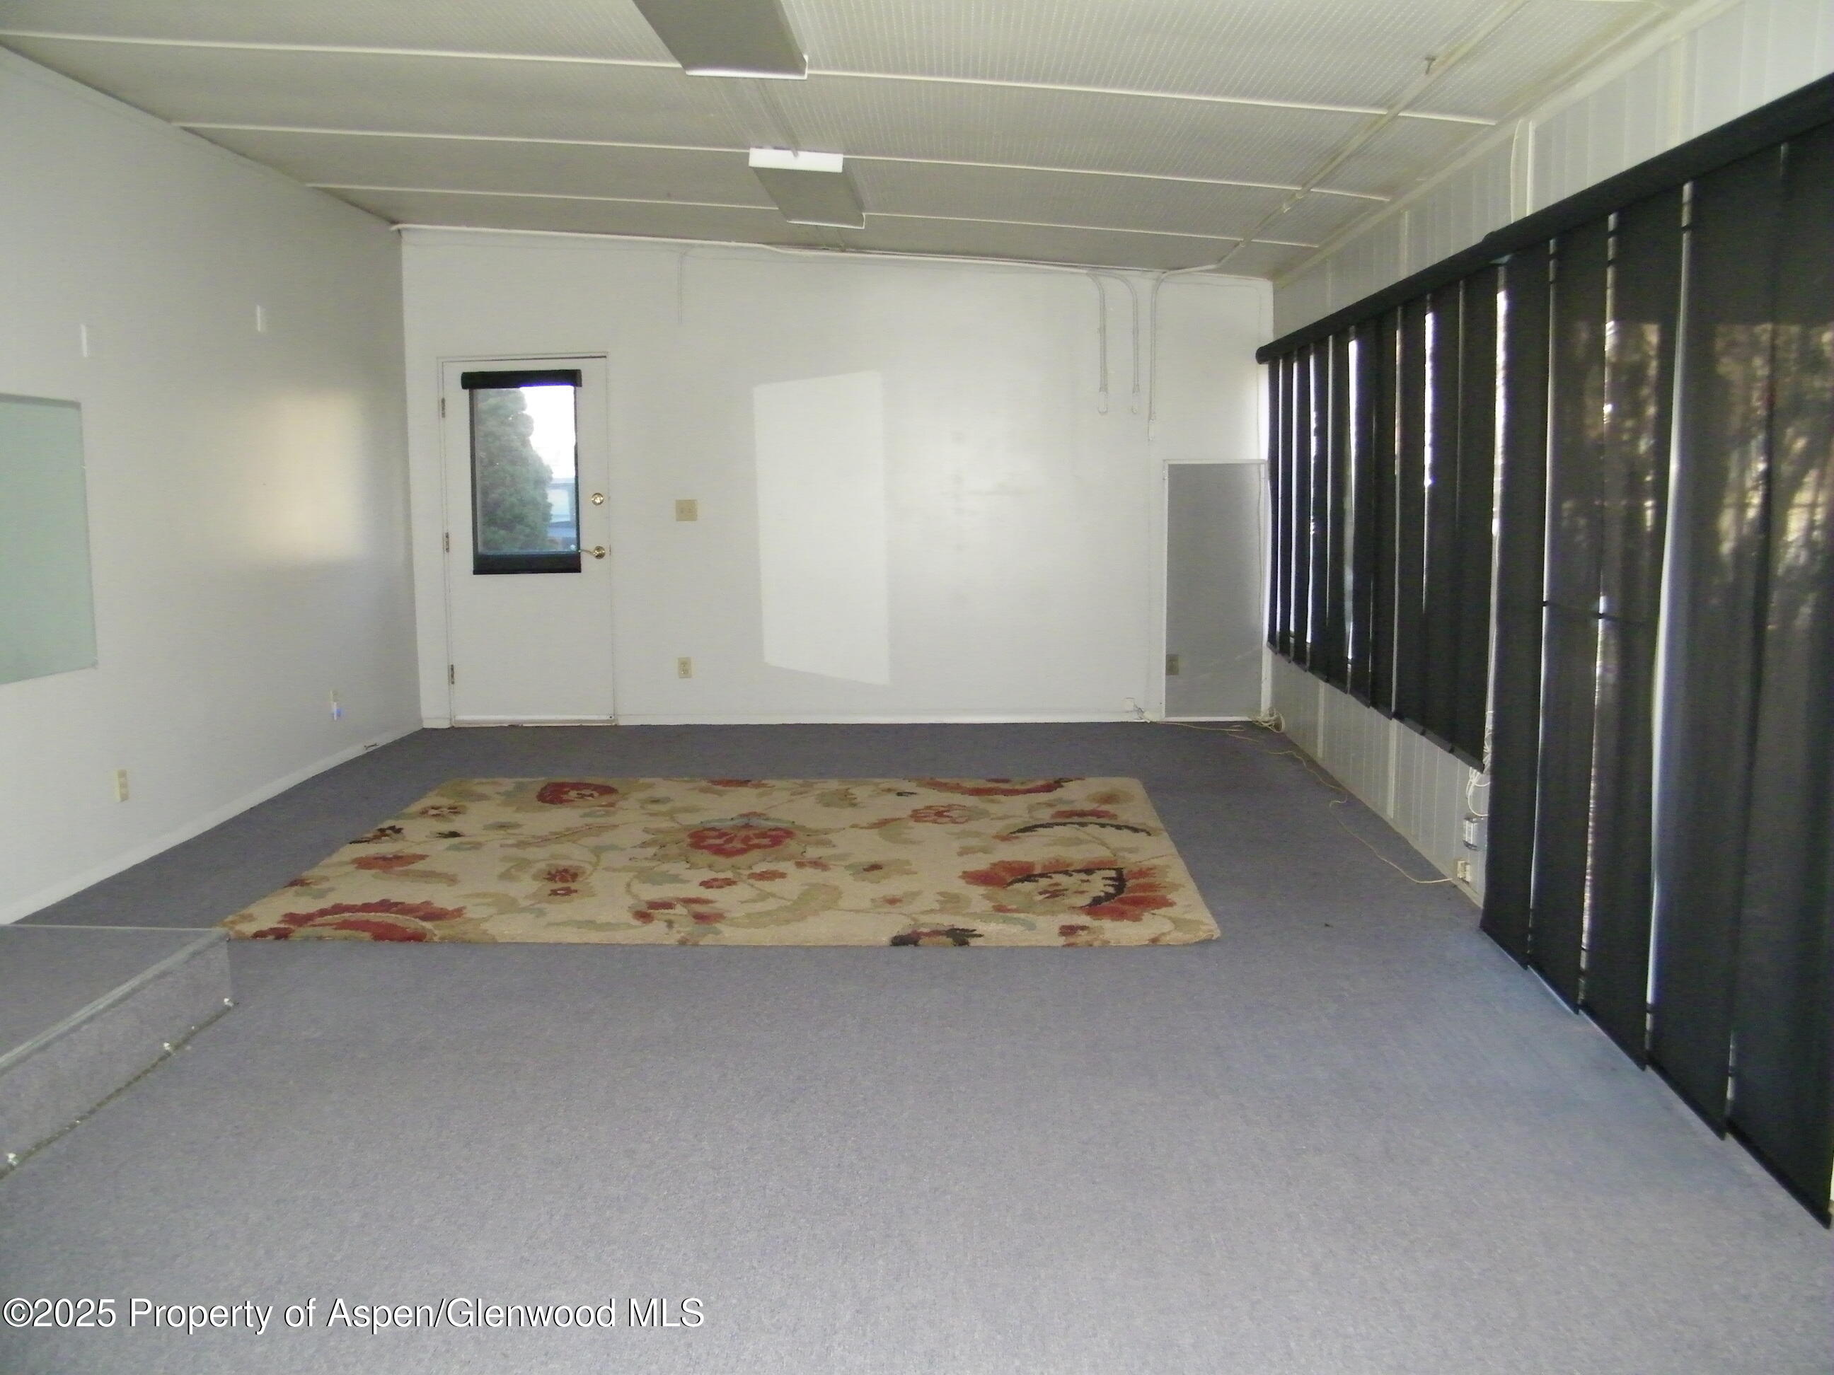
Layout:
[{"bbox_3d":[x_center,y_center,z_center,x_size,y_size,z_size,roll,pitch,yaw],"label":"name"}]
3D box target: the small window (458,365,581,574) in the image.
[{"bbox_3d":[-2.187,-1.191,8.234,0.643,1.126,0.060,0,8,3],"label":"small window"}]

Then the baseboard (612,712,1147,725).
[{"bbox_3d":[-0.216,0.173,8.349,3.004,0.070,0.015,0,8,3],"label":"baseboard"}]

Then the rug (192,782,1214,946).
[{"bbox_3d":[-0.600,0.589,5.674,3.131,0.015,2.413,0,8,3],"label":"rug"}]

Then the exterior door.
[{"bbox_3d":[-2.166,-0.806,8.319,0.927,2.035,0.060,0,8,3],"label":"exterior door"}]

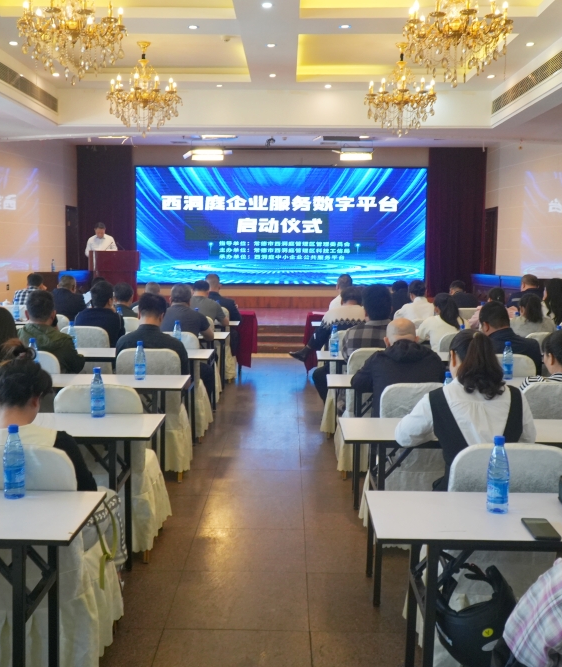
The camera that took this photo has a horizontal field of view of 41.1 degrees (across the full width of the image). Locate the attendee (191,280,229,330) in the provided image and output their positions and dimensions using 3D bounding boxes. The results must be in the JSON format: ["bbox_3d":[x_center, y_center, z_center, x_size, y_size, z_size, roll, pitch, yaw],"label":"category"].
[{"bbox_3d":[-0.799,0.055,7.965,0.500,1.249,0.780,1,6,3],"label":"attendee"}]

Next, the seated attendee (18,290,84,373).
[{"bbox_3d":[-1.620,0.322,5.333,0.530,1.270,0.750,1,6,1],"label":"seated attendee"}]

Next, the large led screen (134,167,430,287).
[{"bbox_3d":[0.004,-2.075,14.461,5.670,2.300,0.120,1,6,1],"label":"large led screen"}]

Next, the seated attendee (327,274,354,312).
[{"bbox_3d":[0.752,-0.064,8.988,0.480,1.287,0.780,0,6,-2],"label":"seated attendee"}]

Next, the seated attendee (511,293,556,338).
[{"bbox_3d":[2.152,0.265,6.495,0.470,1.220,0.740,1,6,1],"label":"seated attendee"}]

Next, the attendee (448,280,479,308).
[{"bbox_3d":[2.061,-0.037,8.876,0.520,1.230,0.750,1,6,1],"label":"attendee"}]

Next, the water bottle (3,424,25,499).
[{"bbox_3d":[-0.845,0.403,2.391,0.067,0.229,0.067,1,6,1],"label":"water bottle"}]

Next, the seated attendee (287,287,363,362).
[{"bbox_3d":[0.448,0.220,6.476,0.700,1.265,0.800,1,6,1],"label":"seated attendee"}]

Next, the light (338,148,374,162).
[{"bbox_3d":[1.355,-3.200,13.413,0.600,0.219,0.280,1,6,1],"label":"light"}]

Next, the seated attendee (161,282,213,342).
[{"bbox_3d":[-0.777,0.198,6.399,0.530,1.260,0.750,1,6,1],"label":"seated attendee"}]

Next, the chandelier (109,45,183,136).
[{"bbox_3d":[-1.539,-2.736,8.454,0.850,1.040,0.850,1,6,1],"label":"chandelier"}]

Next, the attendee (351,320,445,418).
[{"bbox_3d":[0.640,0.500,4.293,0.540,1.194,0.780,0,6,-2],"label":"attendee"}]

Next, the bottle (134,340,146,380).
[{"bbox_3d":[-0.858,0.165,4.565,0.067,0.231,0.067,1,6,1],"label":"bottle"}]

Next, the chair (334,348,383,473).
[{"bbox_3d":[0.620,0.538,5.333,0.500,0.890,0.600,1,6,1],"label":"chair"}]

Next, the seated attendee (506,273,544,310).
[{"bbox_3d":[3.310,-0.124,10.169,0.550,1.330,0.780,1,6,0],"label":"seated attendee"}]

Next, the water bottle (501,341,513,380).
[{"bbox_3d":[1.421,0.171,4.660,0.066,0.232,0.066,1,6,1],"label":"water bottle"}]

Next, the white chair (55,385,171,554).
[{"bbox_3d":[-0.883,0.667,3.896,0.530,0.885,0.540,1,6,0],"label":"white chair"}]

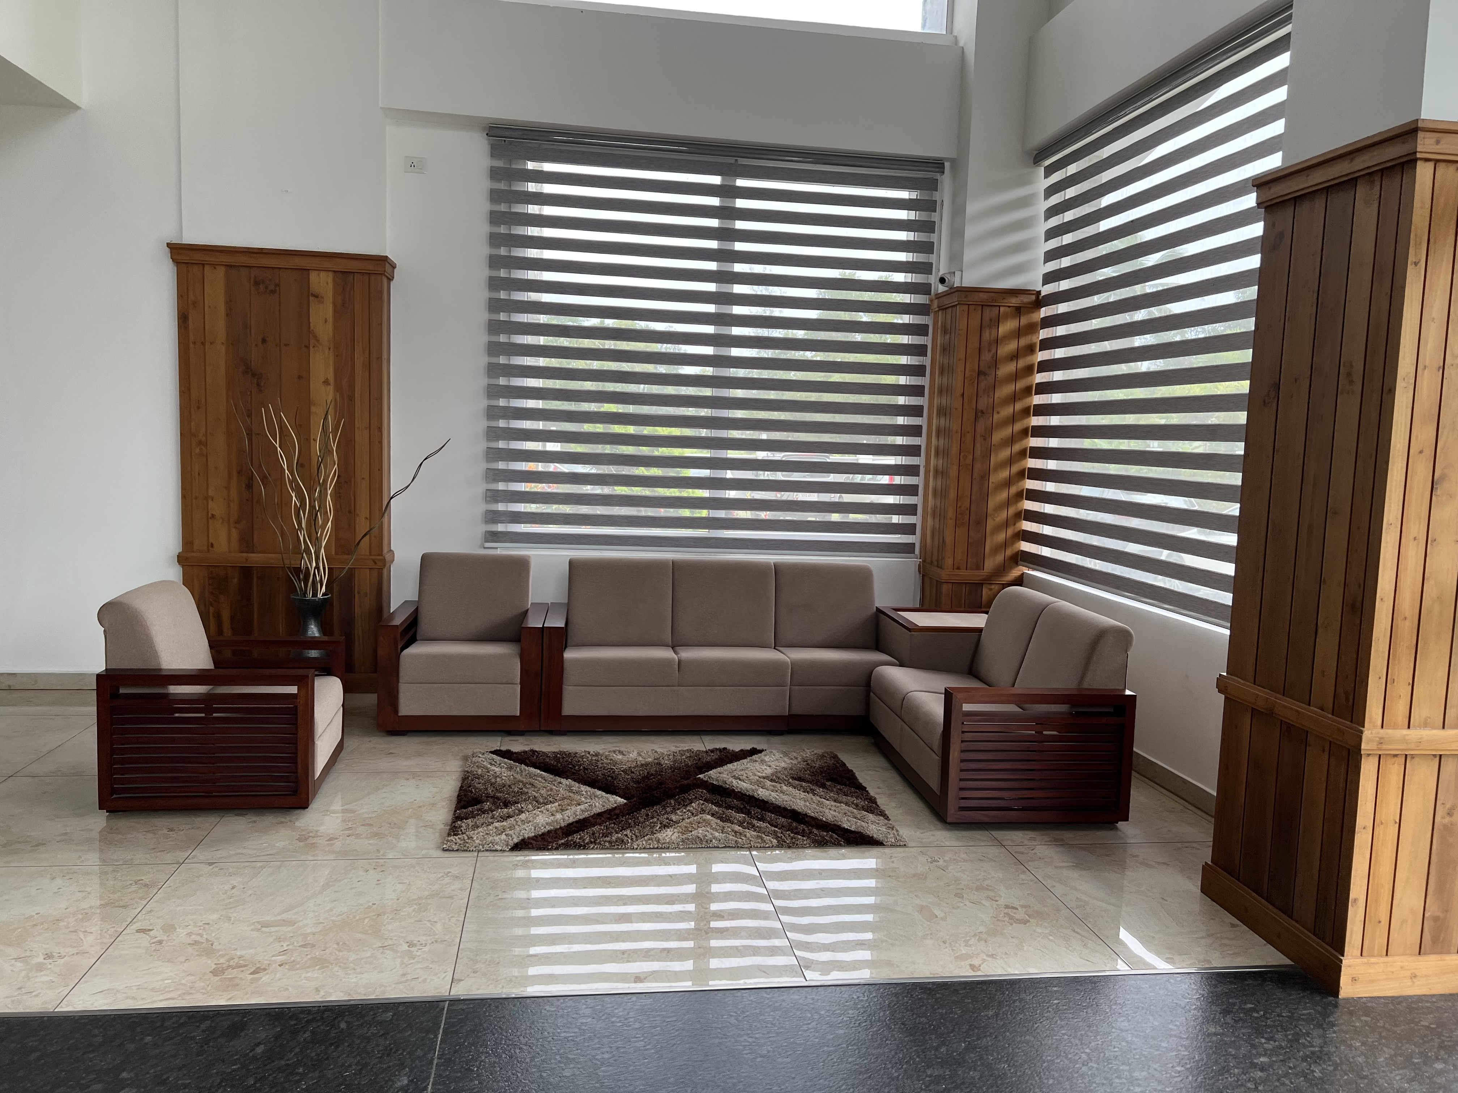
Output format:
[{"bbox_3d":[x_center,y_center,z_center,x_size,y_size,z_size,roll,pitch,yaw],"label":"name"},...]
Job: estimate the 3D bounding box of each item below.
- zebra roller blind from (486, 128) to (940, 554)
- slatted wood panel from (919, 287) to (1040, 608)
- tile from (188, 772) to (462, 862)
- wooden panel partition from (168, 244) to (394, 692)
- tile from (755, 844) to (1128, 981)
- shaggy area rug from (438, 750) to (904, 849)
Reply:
[{"bbox_3d":[-0.082,-1.181,6.670,2.708,2.452,0.140,1,6,-8],"label":"zebra roller blind"},{"bbox_3d":[1.510,-0.309,6.771,0.534,2.457,0.538,1,6,-8],"label":"slatted wood panel"},{"bbox_3d":[-1.471,1.069,4.390,0.994,0.020,1.002,1,6,-8],"label":"tile"},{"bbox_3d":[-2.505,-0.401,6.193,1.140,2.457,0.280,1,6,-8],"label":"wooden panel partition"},{"bbox_3d":[0.649,1.220,3.708,1.002,0.020,0.986,1,6,-8],"label":"tile"},{"bbox_3d":[-0.260,1.056,4.697,1.756,0.035,1.176,1,6,-8],"label":"shaggy area rug"}]

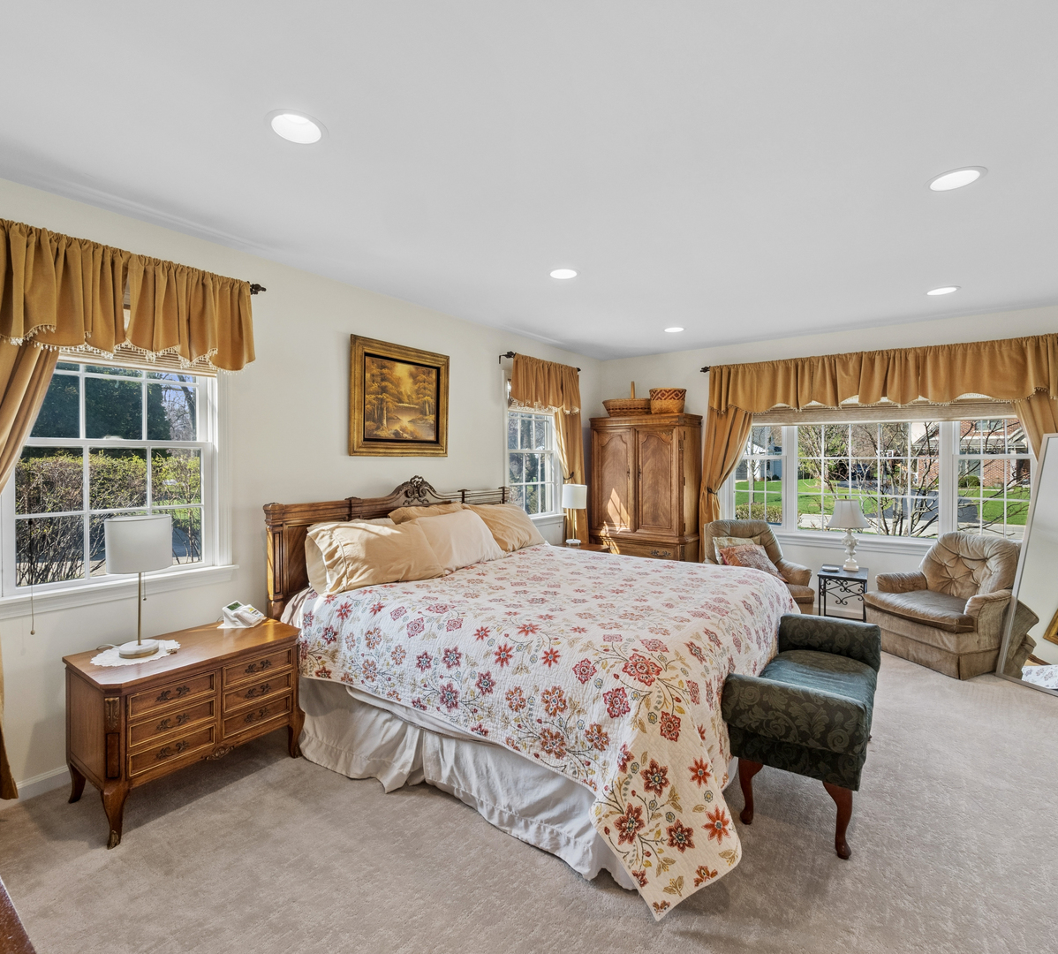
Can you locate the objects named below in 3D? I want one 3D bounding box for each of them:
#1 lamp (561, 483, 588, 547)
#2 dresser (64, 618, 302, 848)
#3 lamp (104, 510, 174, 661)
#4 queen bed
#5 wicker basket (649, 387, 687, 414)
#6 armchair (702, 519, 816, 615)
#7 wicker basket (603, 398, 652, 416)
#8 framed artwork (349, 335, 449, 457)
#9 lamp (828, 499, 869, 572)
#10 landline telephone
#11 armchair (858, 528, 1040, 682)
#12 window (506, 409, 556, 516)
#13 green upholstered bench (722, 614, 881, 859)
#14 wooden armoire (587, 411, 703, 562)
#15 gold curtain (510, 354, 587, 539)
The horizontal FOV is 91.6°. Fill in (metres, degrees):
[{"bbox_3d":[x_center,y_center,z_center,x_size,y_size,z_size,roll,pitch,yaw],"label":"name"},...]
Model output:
[{"bbox_3d":[0.418,0.338,4.802,0.245,0.550,0.245,0,2,0],"label":"lamp"},{"bbox_3d":[-1.446,1.014,2.218,0.430,0.578,0.740,0,1,37],"label":"dresser"},{"bbox_3d":[-1.639,0.456,2.161,0.230,0.556,0.230,0,1,40],"label":"lamp"},{"bbox_3d":[0.062,0.648,2.940,2.240,1.223,2.070,2,3,36],"label":"queen bed"},{"bbox_3d":[1.276,-0.683,4.734,0.330,0.250,0.330,0,1,26],"label":"wicker basket"},{"bbox_3d":[1.845,0.792,4.286,0.730,0.820,0.810,0,2,4],"label":"armchair"},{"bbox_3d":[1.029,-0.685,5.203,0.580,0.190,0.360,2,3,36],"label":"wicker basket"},{"bbox_3d":[-0.856,-0.514,3.505,0.060,0.745,0.830,2,3,36],"label":"framed artwork"},{"bbox_3d":[2.604,0.462,4.154,0.290,0.585,0.290,2,3,36],"label":"lamp"},{"bbox_3d":[-1.423,0.679,2.567,0.170,0.105,0.165,0,1,-5],"label":"landline telephone"},{"bbox_3d":[2.906,0.821,3.584,0.810,0.820,0.730,-1,3,-20],"label":"armchair"},{"bbox_3d":[0.032,-0.224,4.608,0.110,1.200,0.720,0,1,40],"label":"window"},{"bbox_3d":[1.209,0.996,2.181,0.430,0.570,1.050,1,2,35],"label":"green upholstered bench"},{"bbox_3d":[1.161,0.286,5.203,1.000,1.755,0.500,2,3,36],"label":"wooden armoire"},{"bbox_3d":[0.201,-0.009,4.848,0.180,2.120,1.240,2,3,36],"label":"gold curtain"}]

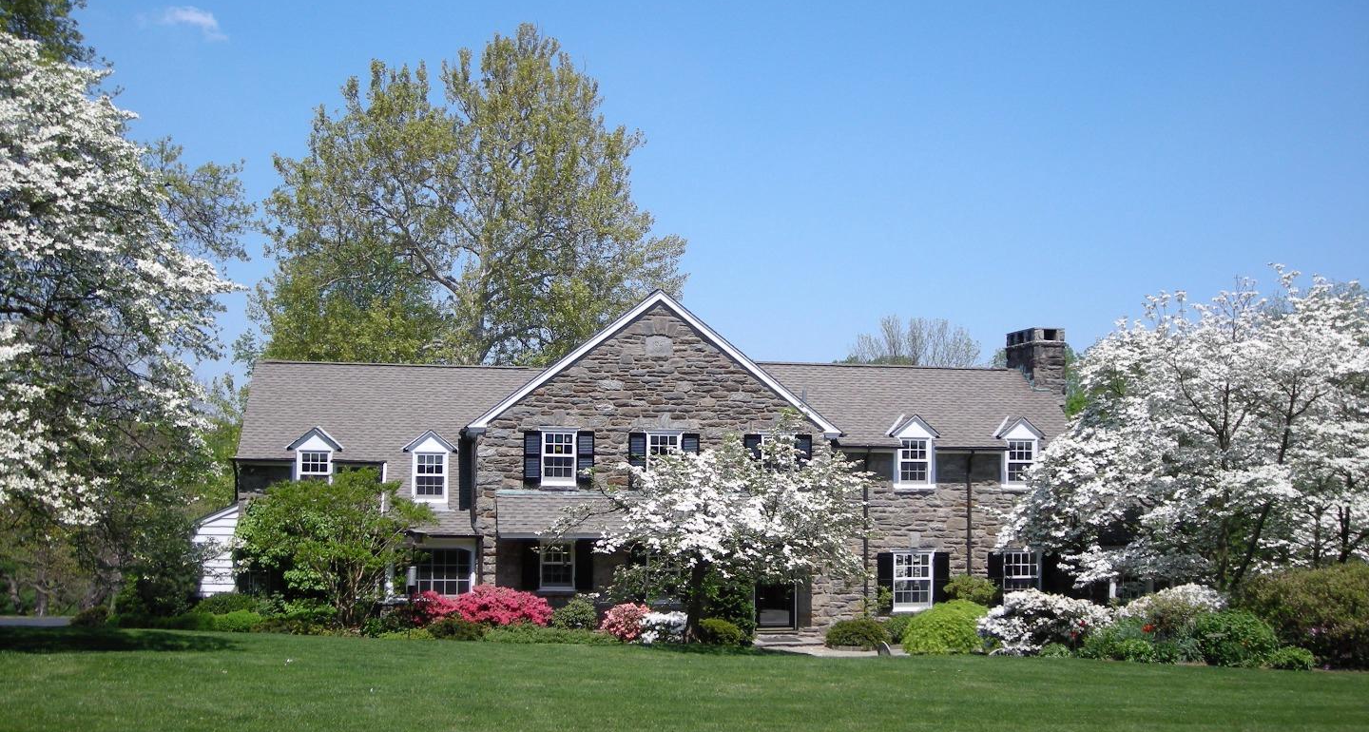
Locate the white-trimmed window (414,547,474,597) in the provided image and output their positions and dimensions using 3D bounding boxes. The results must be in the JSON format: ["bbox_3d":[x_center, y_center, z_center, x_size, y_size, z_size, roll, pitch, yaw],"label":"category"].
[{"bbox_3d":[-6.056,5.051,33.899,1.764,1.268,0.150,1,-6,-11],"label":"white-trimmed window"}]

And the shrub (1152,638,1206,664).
[{"bbox_3d":[11.209,6.478,31.400,1.141,0.588,0.900,1,-6,-11],"label":"shrub"}]

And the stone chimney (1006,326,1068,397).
[{"bbox_3d":[10.164,-0.065,39.999,1.000,1.900,1.800,2,-4,-12],"label":"stone chimney"}]

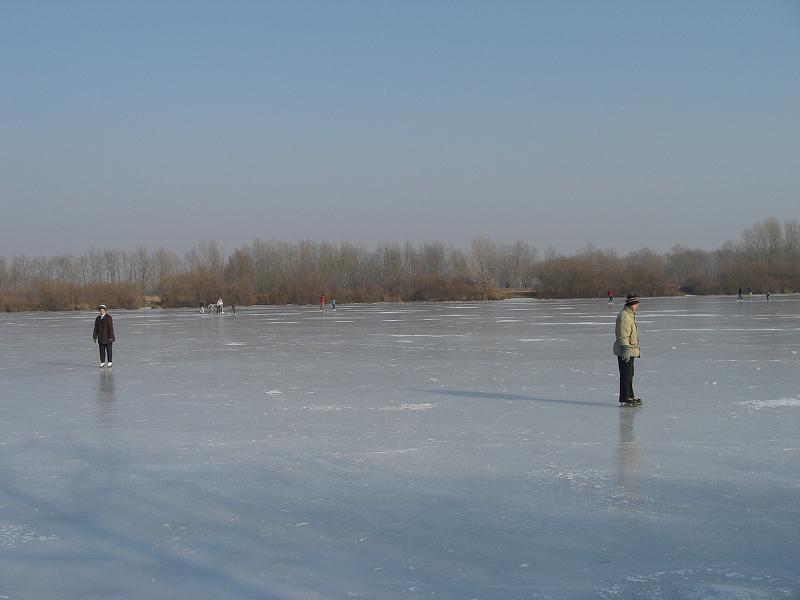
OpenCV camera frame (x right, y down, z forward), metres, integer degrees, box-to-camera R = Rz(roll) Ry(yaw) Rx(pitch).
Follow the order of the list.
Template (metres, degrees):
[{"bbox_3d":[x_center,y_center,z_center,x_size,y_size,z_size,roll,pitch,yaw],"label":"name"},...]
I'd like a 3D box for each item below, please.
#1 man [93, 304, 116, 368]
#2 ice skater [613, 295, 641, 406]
[{"bbox_3d":[-8.008,0.984,23.800,0.580,1.700,0.380,-1,0,-6],"label":"man"},{"bbox_3d":[3.577,0.796,13.850,0.440,1.770,0.540,-1,0,20],"label":"ice skater"}]

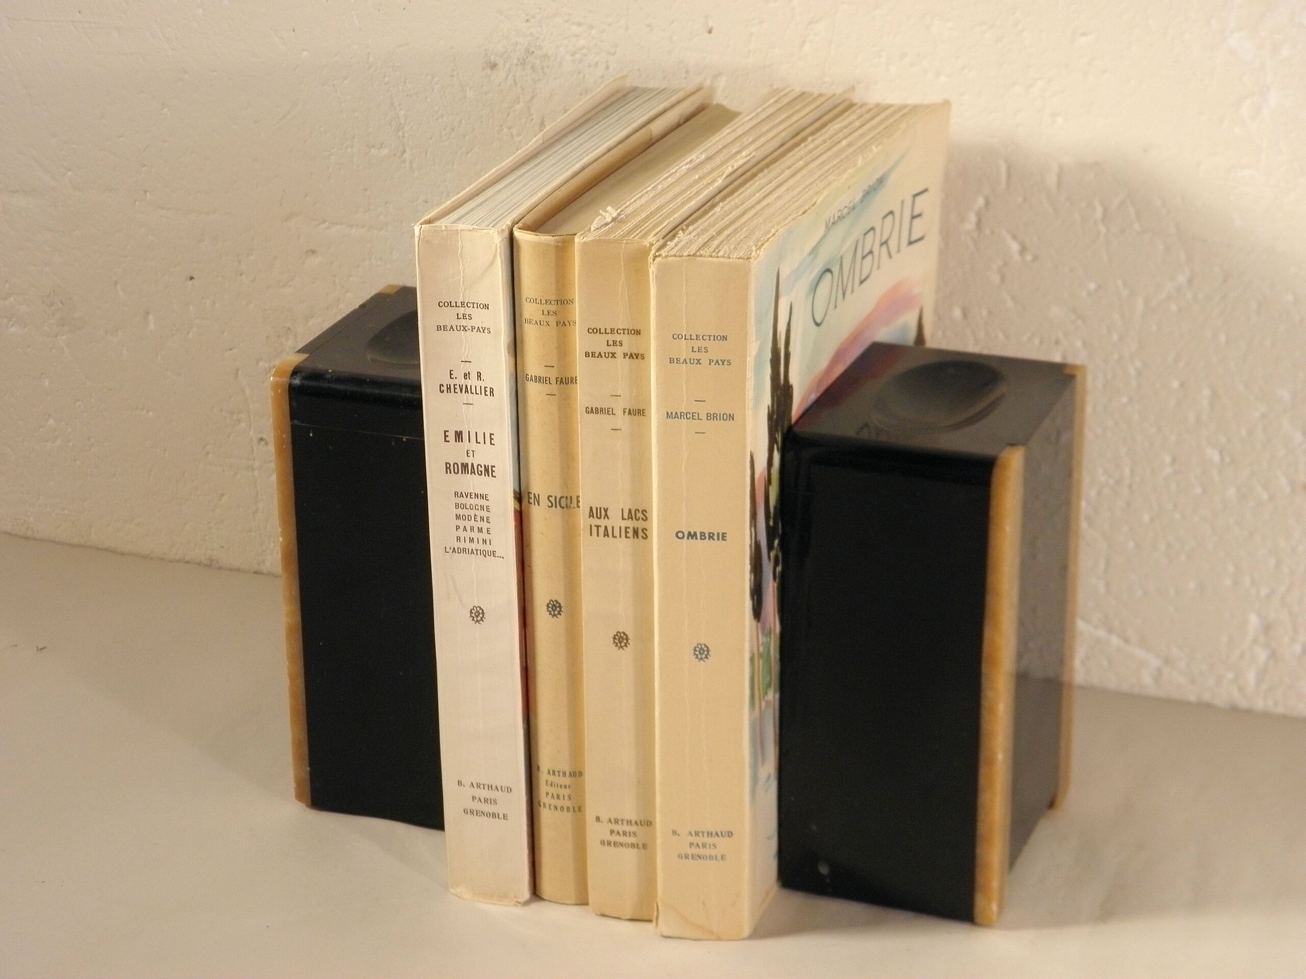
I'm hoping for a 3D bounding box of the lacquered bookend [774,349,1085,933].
[{"bbox_3d":[0.086,0.043,0.931,0.068,0.150,0.087,8,24,20],"label":"lacquered bookend"}]

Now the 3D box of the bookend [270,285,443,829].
[{"bbox_3d":[-0.070,0.022,0.987,0.068,0.150,0.087,8,24,19],"label":"bookend"}]

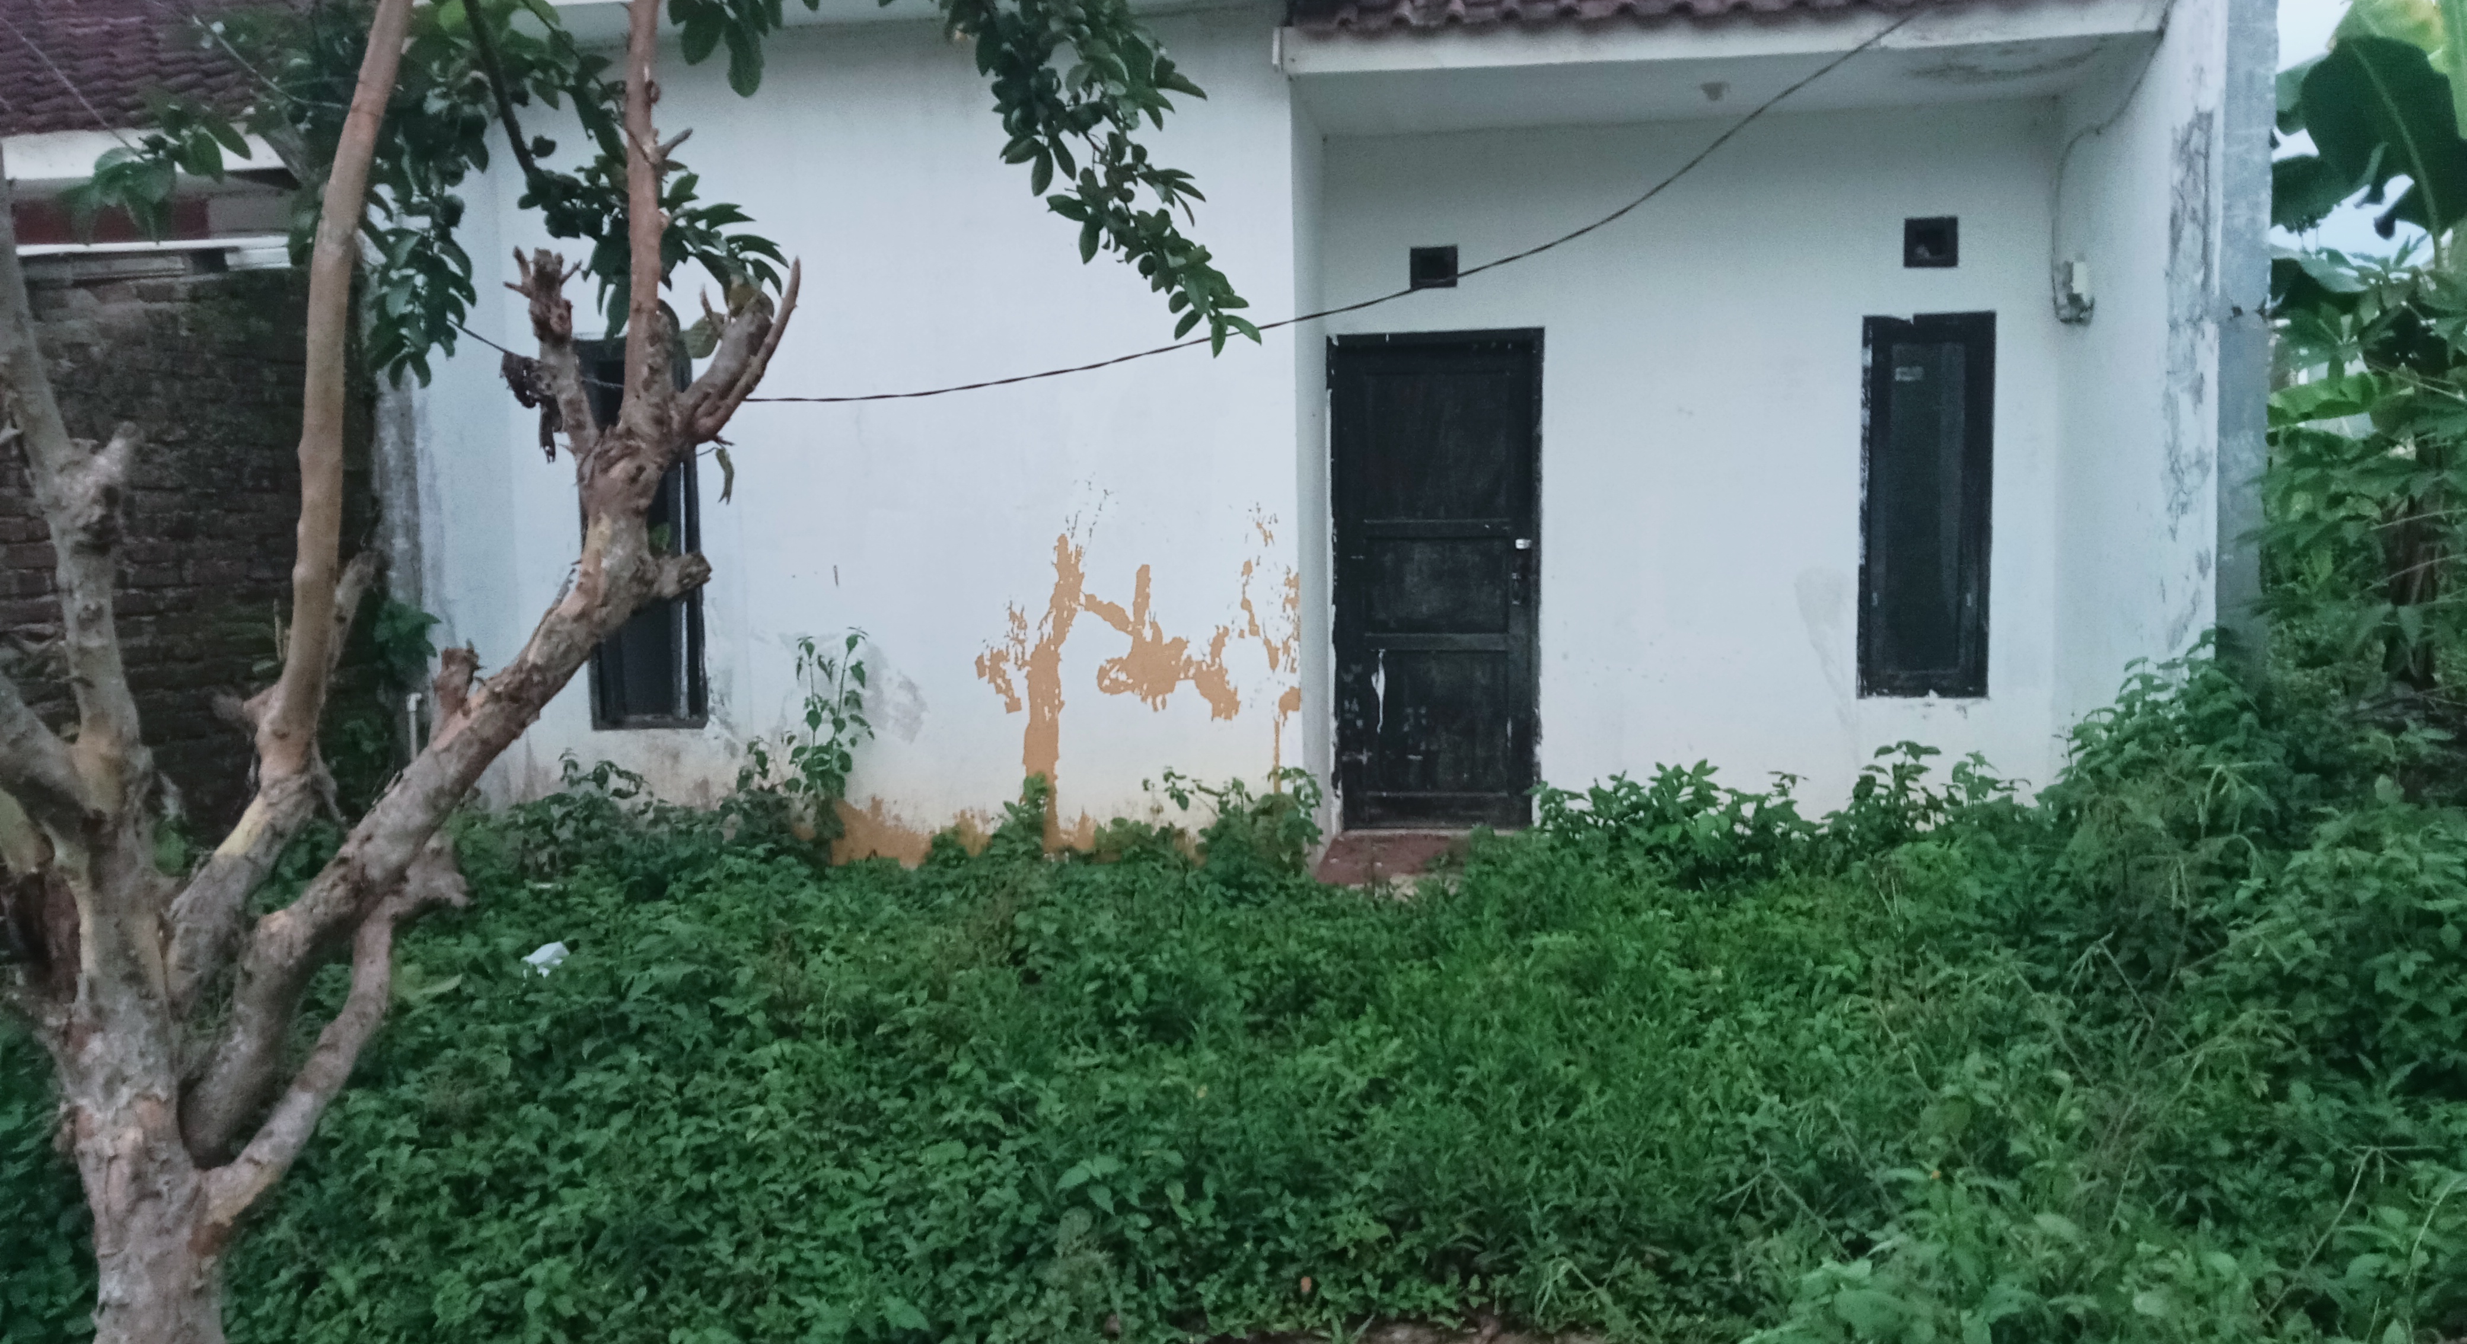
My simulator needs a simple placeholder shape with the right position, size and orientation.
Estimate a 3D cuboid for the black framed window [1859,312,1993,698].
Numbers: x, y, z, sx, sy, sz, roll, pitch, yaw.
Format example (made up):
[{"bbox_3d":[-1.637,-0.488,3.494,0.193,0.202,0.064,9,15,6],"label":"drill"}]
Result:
[{"bbox_3d":[2.814,-0.665,8.117,0.511,1.555,0.080,0,6,9],"label":"black framed window"}]

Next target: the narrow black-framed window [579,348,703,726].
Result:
[{"bbox_3d":[-2.335,-0.541,7.915,0.486,1.542,0.100,-1,6,8],"label":"narrow black-framed window"}]

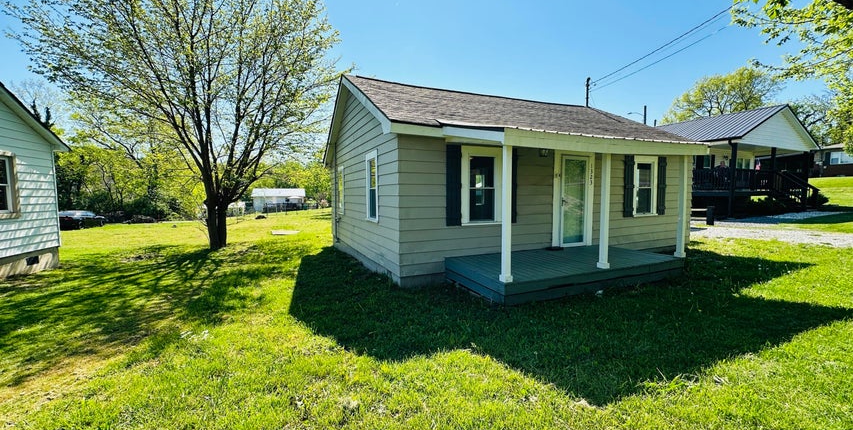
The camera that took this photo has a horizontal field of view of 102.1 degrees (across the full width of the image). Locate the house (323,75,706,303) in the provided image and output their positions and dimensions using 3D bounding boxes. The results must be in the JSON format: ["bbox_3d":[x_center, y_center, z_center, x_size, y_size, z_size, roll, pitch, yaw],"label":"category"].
[{"bbox_3d":[2.371,-1.289,10.018,9.047,4.794,9.180,-2,4,-25],"label":"house"}]

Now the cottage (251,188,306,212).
[{"bbox_3d":[-23.459,-2.319,54.950,7.700,3.750,6.000,-2,4,-22],"label":"cottage"}]

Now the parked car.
[{"bbox_3d":[-26.941,0.332,26.656,1.840,1.460,4.750,-2,4,-20],"label":"parked car"}]

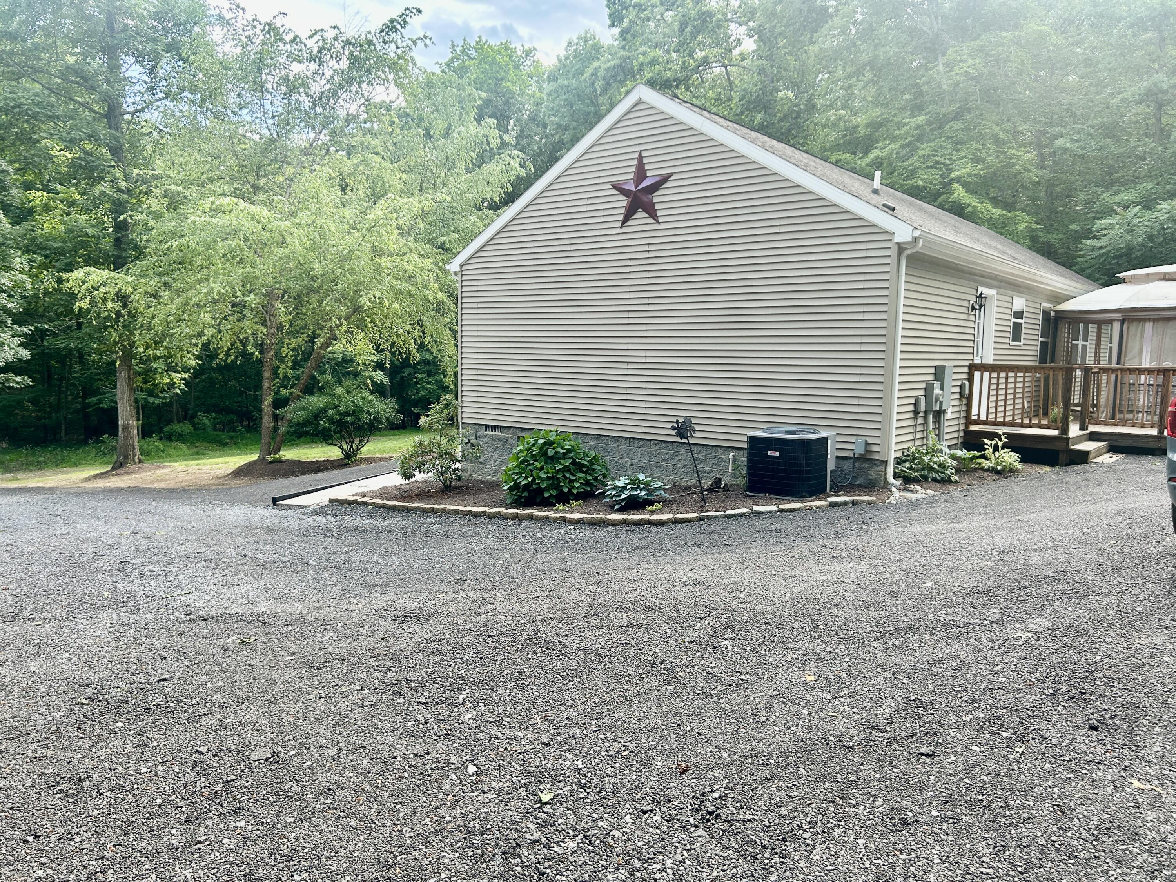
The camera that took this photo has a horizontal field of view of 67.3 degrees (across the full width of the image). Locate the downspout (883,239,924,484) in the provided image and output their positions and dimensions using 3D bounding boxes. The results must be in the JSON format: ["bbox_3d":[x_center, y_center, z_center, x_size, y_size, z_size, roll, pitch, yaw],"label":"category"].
[{"bbox_3d":[4.065,-1.034,11.380,0.270,3.150,0.100,6,7,39],"label":"downspout"}]

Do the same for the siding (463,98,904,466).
[{"bbox_3d":[0.801,-2.661,13.914,8.220,5.260,0.120,6,7,39],"label":"siding"}]

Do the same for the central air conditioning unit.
[{"bbox_3d":[2.624,0.281,11.394,0.820,0.820,0.820,6,7,39],"label":"central air conditioning unit"}]

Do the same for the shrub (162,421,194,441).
[{"bbox_3d":[-16.249,-0.409,34.959,1.238,0.821,1.100,-2,6,-25],"label":"shrub"}]

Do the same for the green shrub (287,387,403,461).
[{"bbox_3d":[-6.064,-0.430,21.704,2.880,1.914,2.500,-1,6,-16],"label":"green shrub"}]

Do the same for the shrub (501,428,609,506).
[{"bbox_3d":[-0.474,0.332,12.799,1.591,1.026,1.400,1,6,-2],"label":"shrub"}]

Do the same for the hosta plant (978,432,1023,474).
[{"bbox_3d":[5.999,0.157,12.820,0.642,0.597,0.600,3,6,25],"label":"hosta plant"}]

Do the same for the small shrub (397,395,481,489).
[{"bbox_3d":[-2.541,0.032,15.019,1.445,1.610,1.300,0,6,-10],"label":"small shrub"}]

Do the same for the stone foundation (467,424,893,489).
[{"bbox_3d":[0.791,0.480,14.255,8.200,1.050,0.200,6,7,39],"label":"stone foundation"}]

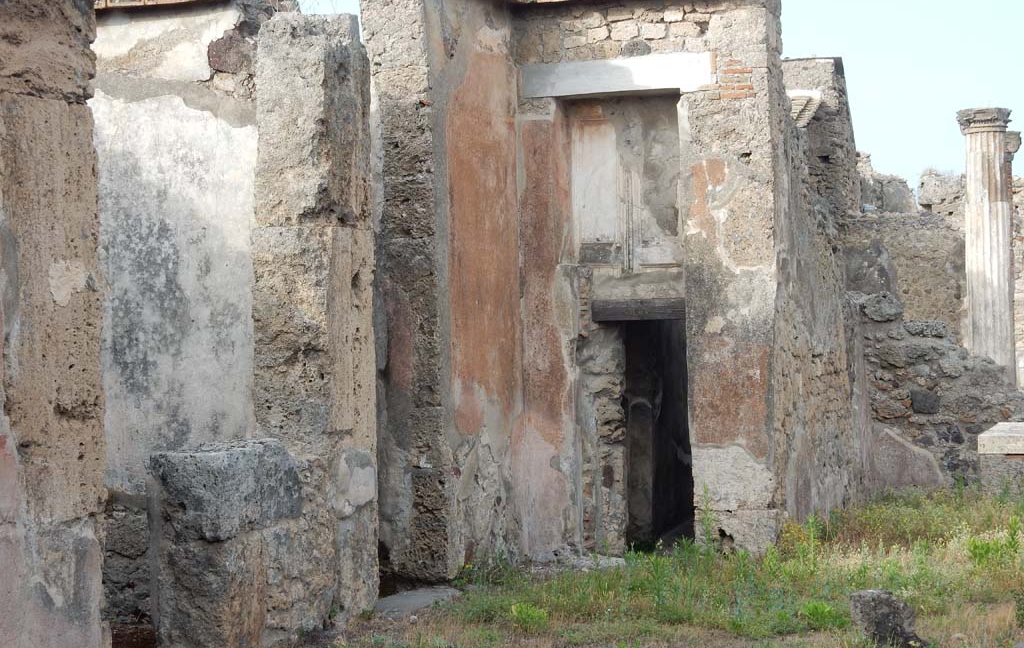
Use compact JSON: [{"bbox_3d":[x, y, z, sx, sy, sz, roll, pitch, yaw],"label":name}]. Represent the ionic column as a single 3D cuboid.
[{"bbox_3d":[5.794,-0.479,25.488,0.660,4.300,0.660,-1,0,17],"label":"ionic column"}]

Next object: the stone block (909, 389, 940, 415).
[{"bbox_3d":[3.990,0.749,20.300,0.295,0.250,0.220,-1,0,17],"label":"stone block"}]

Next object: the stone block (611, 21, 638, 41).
[{"bbox_3d":[0.855,-2.214,15.900,0.205,0.140,0.180,-1,0,17],"label":"stone block"}]

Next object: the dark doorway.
[{"bbox_3d":[1.126,0.834,16.150,0.520,1.740,0.300,-1,0,17],"label":"dark doorway"}]

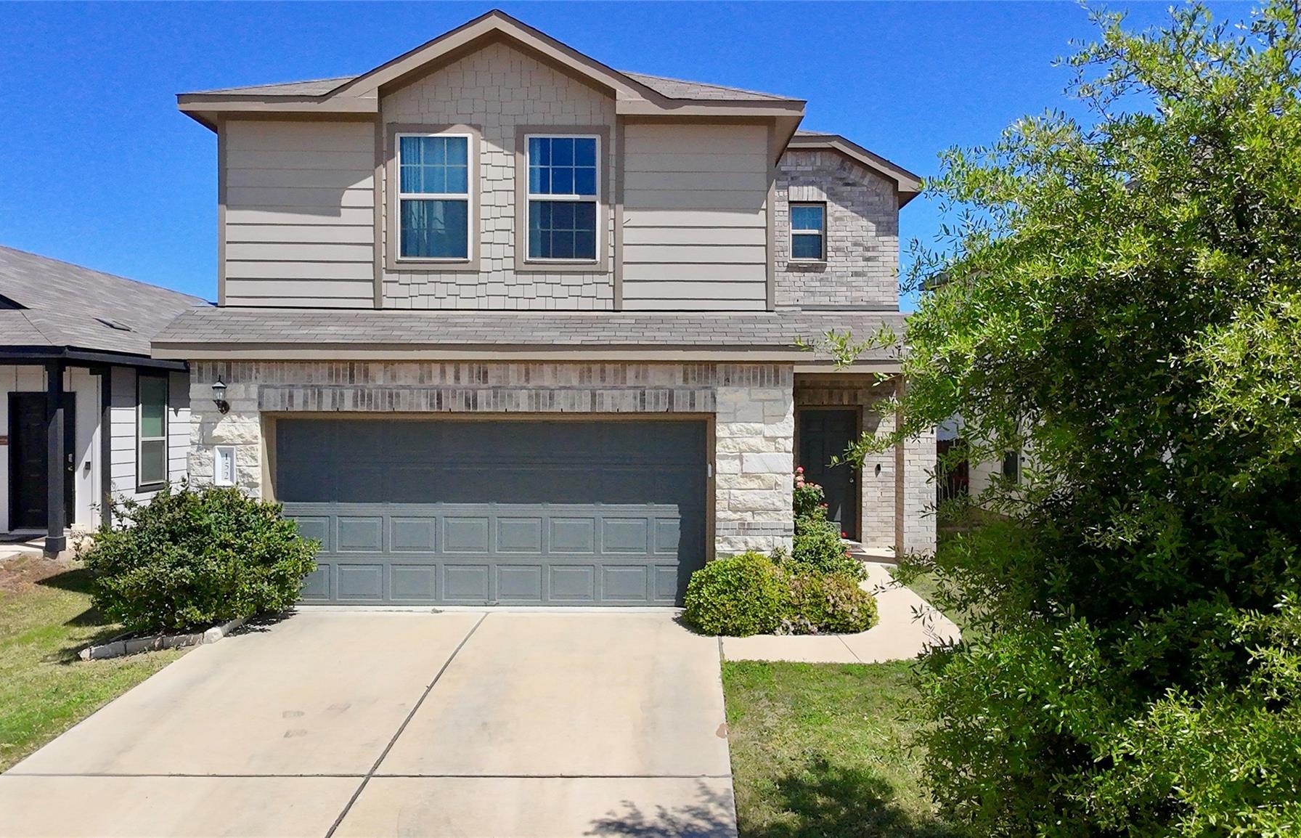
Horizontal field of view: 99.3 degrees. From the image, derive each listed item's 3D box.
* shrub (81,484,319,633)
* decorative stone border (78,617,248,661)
[{"bbox_3d":[-4.600,1.450,5.700,2.250,1.540,1.500,0,0,0],"label":"shrub"},{"bbox_3d":[-4.880,2.240,5.650,1.200,0.220,0.800,0,0,0],"label":"decorative stone border"}]

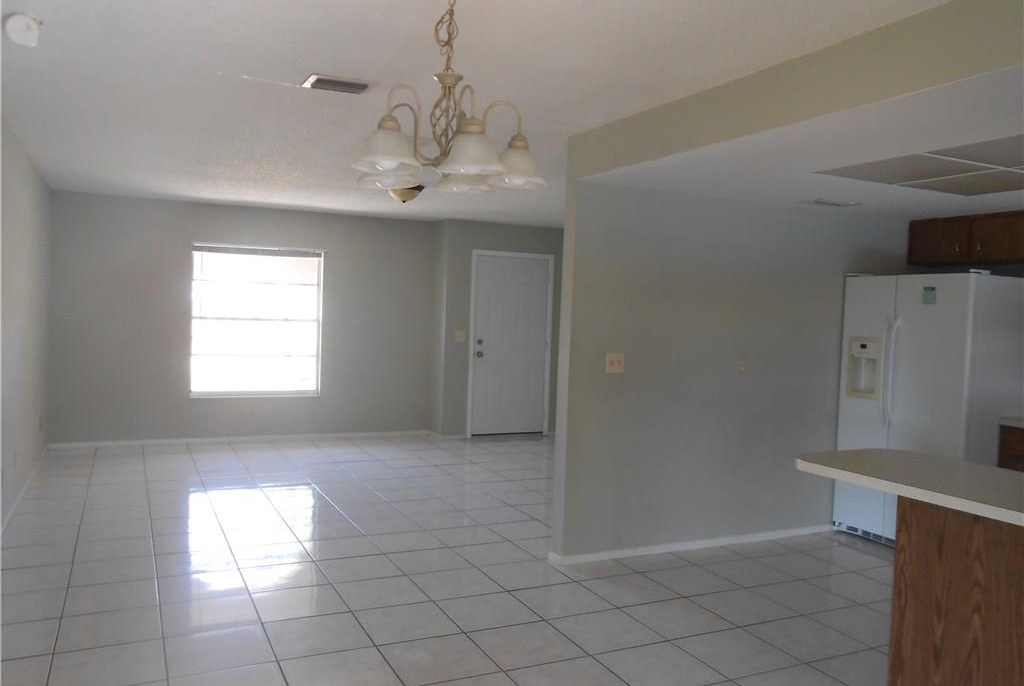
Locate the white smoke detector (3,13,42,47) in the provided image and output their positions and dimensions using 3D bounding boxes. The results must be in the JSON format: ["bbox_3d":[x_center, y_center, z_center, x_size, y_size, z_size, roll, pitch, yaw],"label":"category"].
[{"bbox_3d":[-1.834,-1.174,2.885,0.125,0.060,0.125,1,2,-26],"label":"white smoke detector"}]

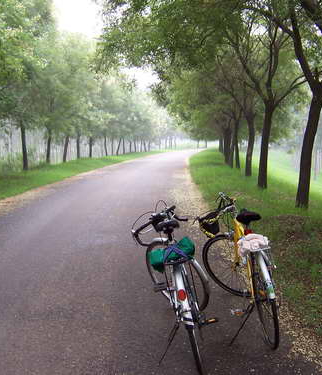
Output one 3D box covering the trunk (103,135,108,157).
[{"bbox_3d":[-4.308,-3.260,37.000,0.280,1.710,0.280,0,6,0],"label":"trunk"}]

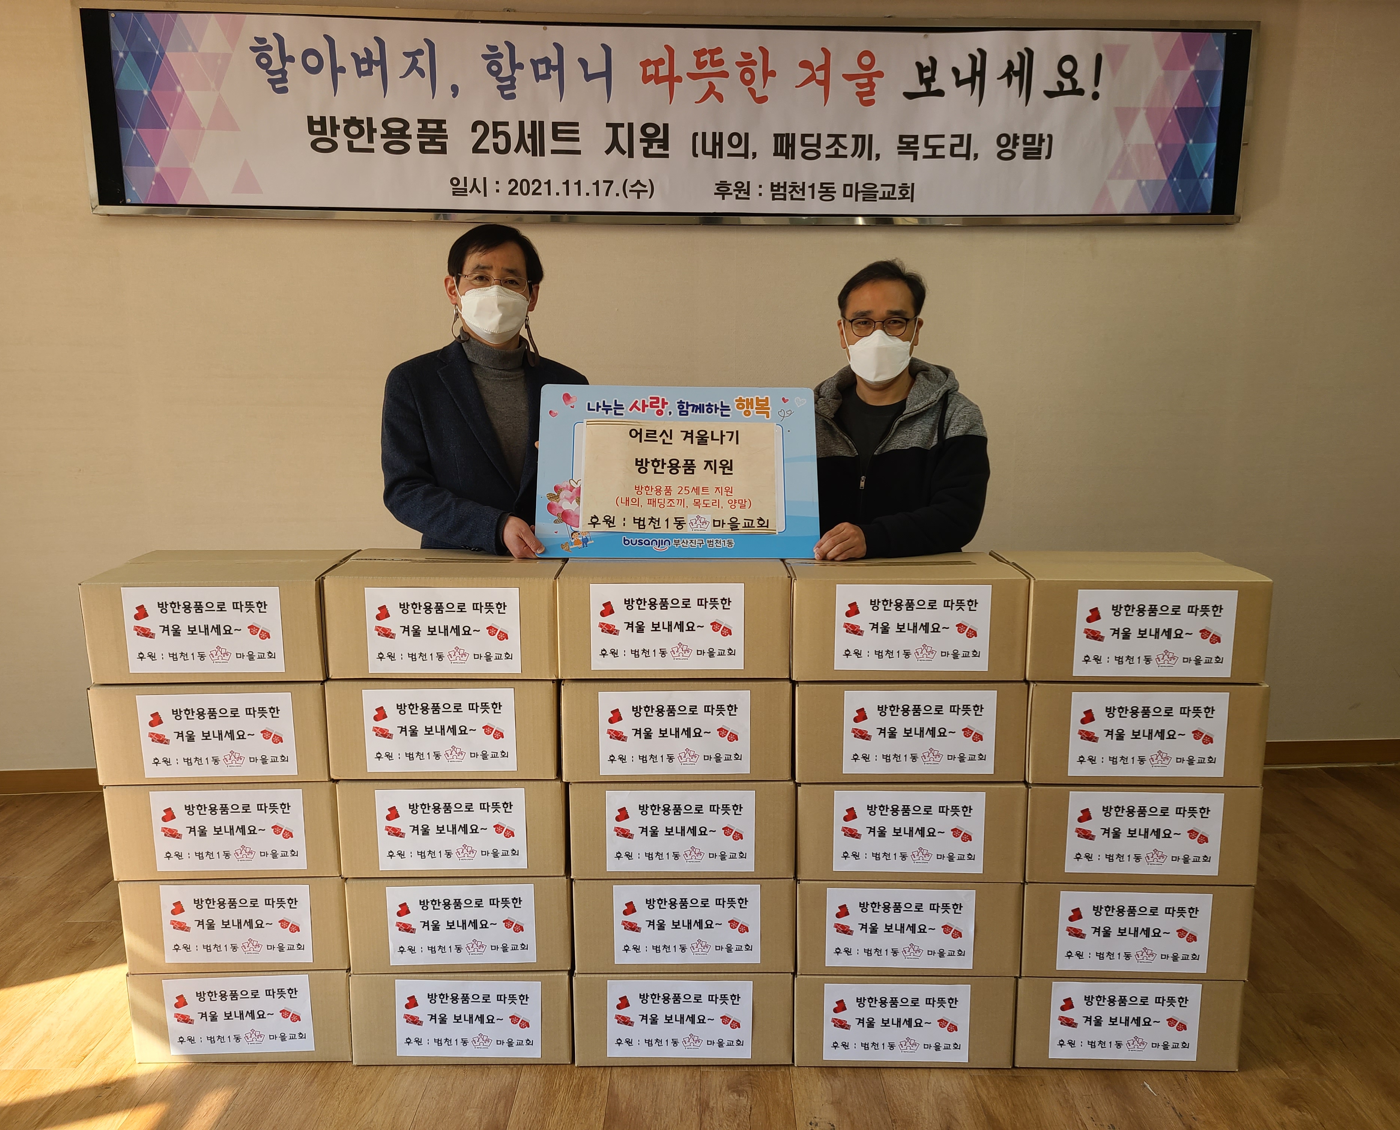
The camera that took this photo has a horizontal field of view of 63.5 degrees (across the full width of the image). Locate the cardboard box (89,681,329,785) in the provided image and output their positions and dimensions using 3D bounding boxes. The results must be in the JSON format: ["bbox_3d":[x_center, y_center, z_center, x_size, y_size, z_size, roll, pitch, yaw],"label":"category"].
[{"bbox_3d":[-0.961,0.301,2.380,0.446,0.201,0.345,0,11,-2],"label":"cardboard box"}]

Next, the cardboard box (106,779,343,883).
[{"bbox_3d":[-0.958,0.504,2.427,0.451,0.203,0.330,-1,11,-2],"label":"cardboard box"}]

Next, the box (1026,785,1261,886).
[{"bbox_3d":[0.872,0.499,2.385,0.446,0.201,0.345,0,11,2],"label":"box"}]

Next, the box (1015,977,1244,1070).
[{"bbox_3d":[0.871,0.896,2.454,0.446,0.201,0.345,0,11,2],"label":"box"}]

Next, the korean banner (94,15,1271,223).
[{"bbox_3d":[-0.050,-1.372,3.462,3.570,0.575,0.050,-1,11,-3],"label":"korean banner"}]

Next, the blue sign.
[{"bbox_3d":[-0.045,-0.201,2.439,0.600,0.390,0.015,0,-14,-3],"label":"blue sign"}]

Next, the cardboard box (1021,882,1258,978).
[{"bbox_3d":[0.873,0.698,2.417,0.446,0.201,0.345,0,11,2],"label":"cardboard box"}]

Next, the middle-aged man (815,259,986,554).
[{"bbox_3d":[0.419,0.121,2.694,0.510,1.660,0.400,2,11,9],"label":"middle-aged man"}]

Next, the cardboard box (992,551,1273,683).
[{"bbox_3d":[0.866,0.099,2.335,0.446,0.201,0.345,0,11,2],"label":"cardboard box"}]

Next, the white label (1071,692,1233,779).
[{"bbox_3d":[0.868,0.330,2.187,0.299,0.170,0.005,0,11,2],"label":"white label"}]

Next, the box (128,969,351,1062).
[{"bbox_3d":[-0.940,0.896,2.486,0.446,0.201,0.345,0,11,0],"label":"box"}]

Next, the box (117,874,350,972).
[{"bbox_3d":[-0.947,0.704,2.459,0.451,0.203,0.330,-1,11,-2],"label":"box"}]

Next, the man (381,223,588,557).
[{"bbox_3d":[-0.457,0.100,2.632,0.530,1.710,0.400,-4,11,-18],"label":"man"}]

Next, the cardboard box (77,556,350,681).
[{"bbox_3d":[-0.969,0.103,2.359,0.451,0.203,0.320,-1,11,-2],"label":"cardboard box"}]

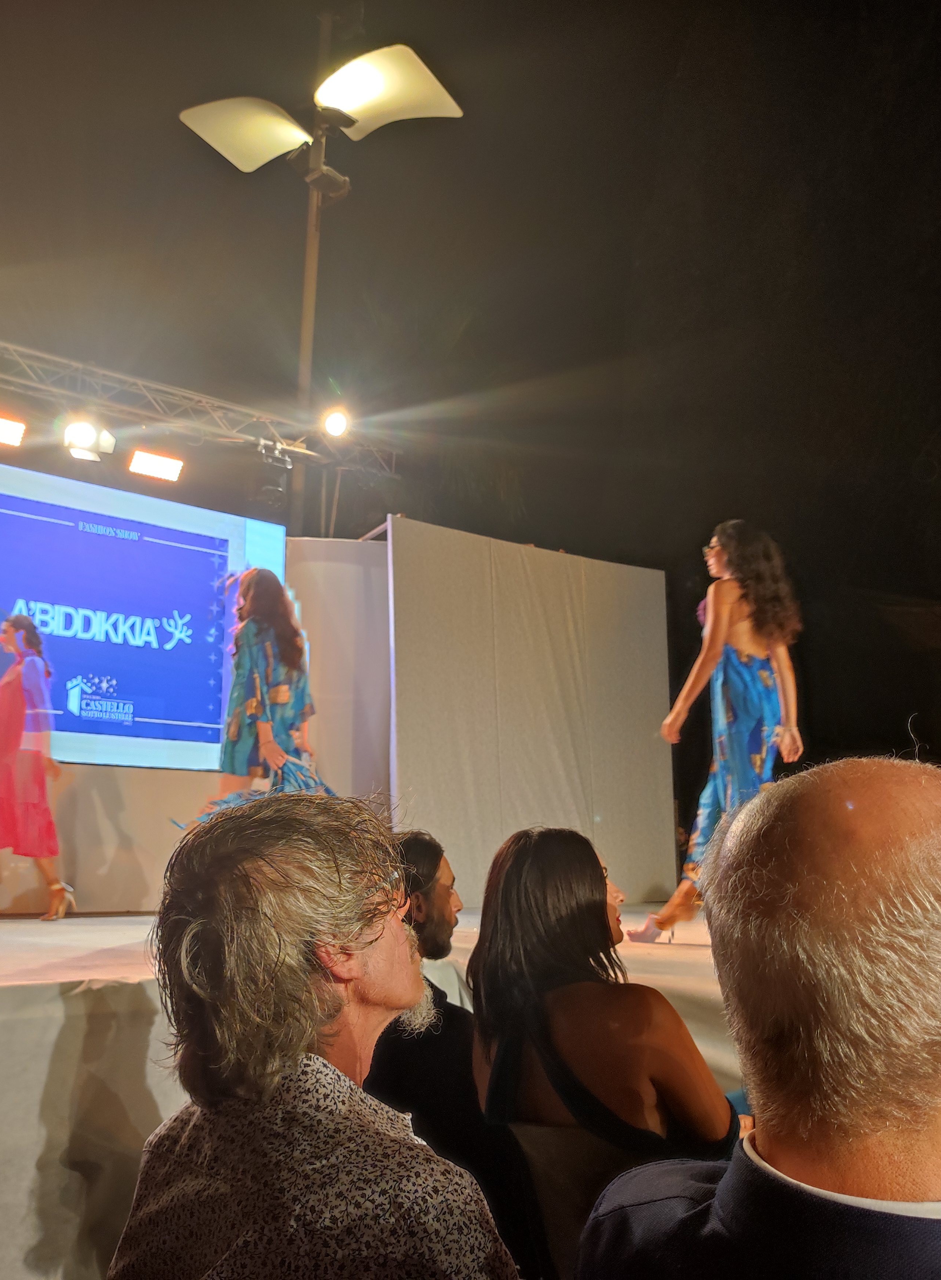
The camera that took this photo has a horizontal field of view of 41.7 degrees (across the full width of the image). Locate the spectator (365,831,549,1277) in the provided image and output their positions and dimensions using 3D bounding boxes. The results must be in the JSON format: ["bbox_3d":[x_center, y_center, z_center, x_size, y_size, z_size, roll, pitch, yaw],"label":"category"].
[{"bbox_3d":[0.078,1.050,2.613,0.780,1.300,0.520,7,-12,-38],"label":"spectator"}]

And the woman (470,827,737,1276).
[{"bbox_3d":[0.286,0.991,2.278,0.500,1.300,0.780,-9,-13,42],"label":"woman"}]

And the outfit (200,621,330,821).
[{"bbox_3d":[-1.002,0.467,5.957,0.680,1.140,0.600,-9,-13,42],"label":"outfit"}]

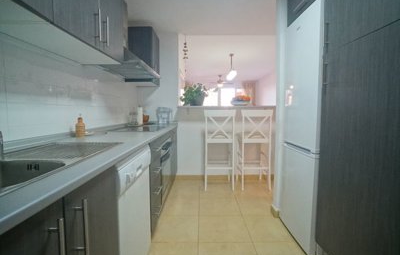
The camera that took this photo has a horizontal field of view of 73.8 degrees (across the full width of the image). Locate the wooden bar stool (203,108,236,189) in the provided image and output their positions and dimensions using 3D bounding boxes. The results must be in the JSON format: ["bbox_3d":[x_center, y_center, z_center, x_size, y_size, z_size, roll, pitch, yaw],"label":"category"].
[{"bbox_3d":[0.265,0.284,3.598,0.400,1.040,0.450,0,4,0],"label":"wooden bar stool"}]

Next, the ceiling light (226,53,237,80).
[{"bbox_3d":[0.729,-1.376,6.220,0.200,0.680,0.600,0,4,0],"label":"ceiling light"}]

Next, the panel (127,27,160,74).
[{"bbox_3d":[-0.730,-0.903,3.506,0.340,0.670,0.560,0,4,0],"label":"panel"}]

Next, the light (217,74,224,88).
[{"bbox_3d":[0.776,-1.761,10.103,0.300,0.500,0.300,0,4,0],"label":"light"}]

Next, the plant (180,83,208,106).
[{"bbox_3d":[-0.078,-0.478,3.957,0.410,0.340,0.380,0,4,0],"label":"plant"}]

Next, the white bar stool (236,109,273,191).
[{"bbox_3d":[0.730,0.284,3.598,0.400,1.040,0.450,0,4,-2],"label":"white bar stool"}]

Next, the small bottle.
[{"bbox_3d":[-0.843,-0.003,1.884,0.068,0.165,0.068,0,4,0],"label":"small bottle"}]

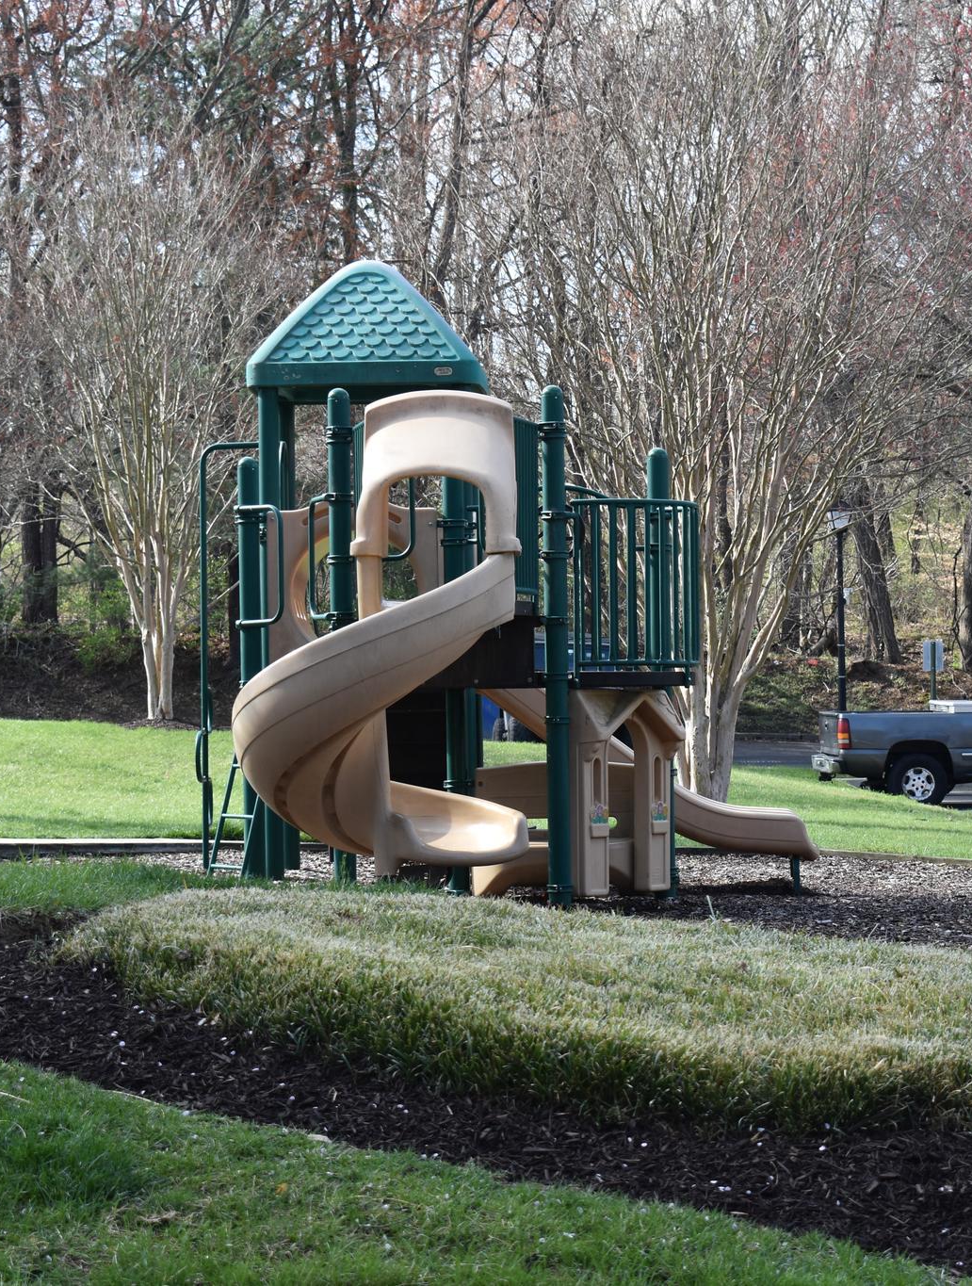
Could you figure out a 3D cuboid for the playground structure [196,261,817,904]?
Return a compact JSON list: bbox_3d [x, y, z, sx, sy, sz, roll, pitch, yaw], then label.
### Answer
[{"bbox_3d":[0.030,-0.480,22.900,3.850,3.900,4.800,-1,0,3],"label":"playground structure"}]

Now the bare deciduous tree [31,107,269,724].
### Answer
[{"bbox_3d":[-4.150,-2.820,48.200,3.000,7.600,3.000,-1,0,0],"label":"bare deciduous tree"}]

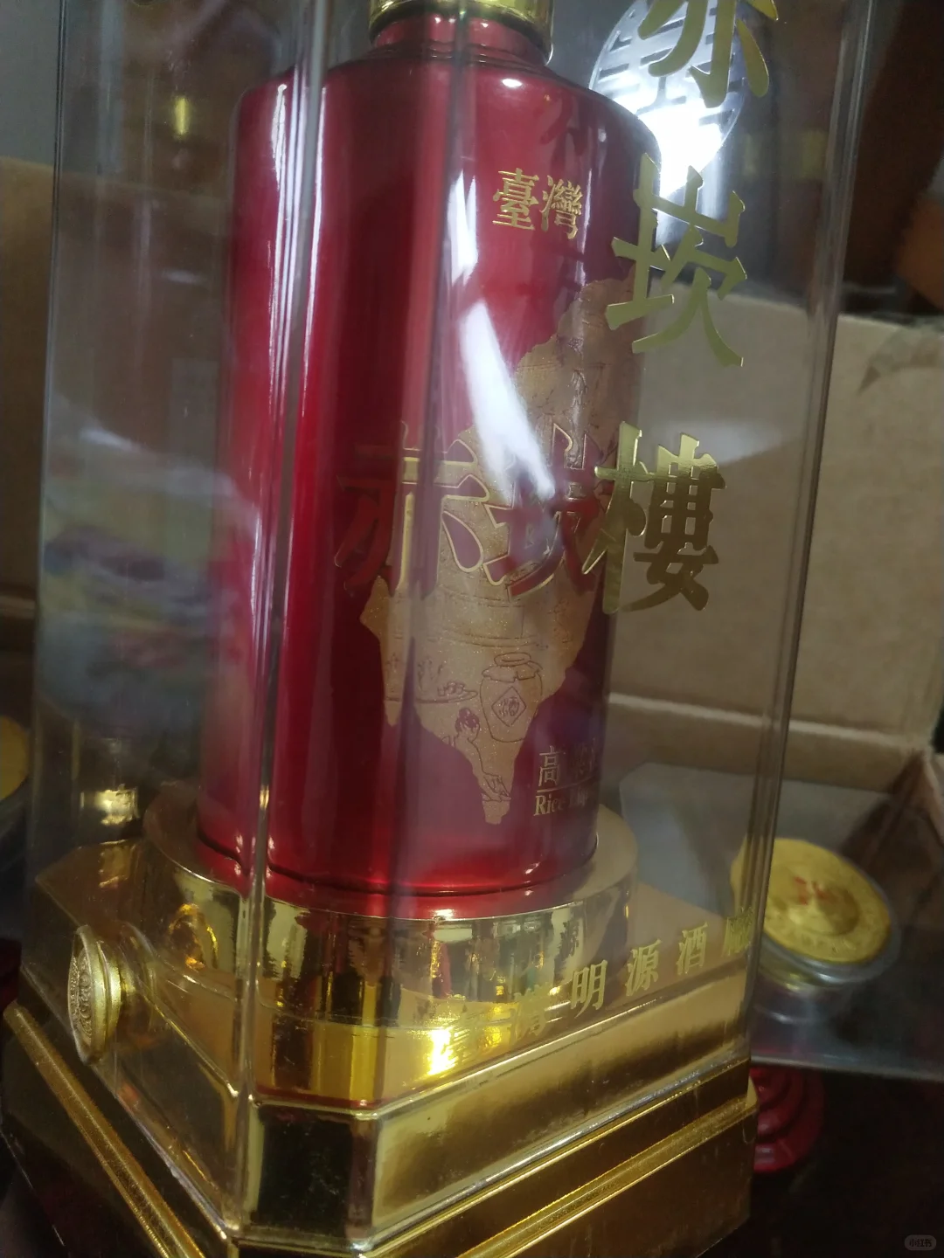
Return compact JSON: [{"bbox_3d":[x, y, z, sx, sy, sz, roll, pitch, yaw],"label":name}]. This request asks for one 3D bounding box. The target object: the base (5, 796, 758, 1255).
[{"bbox_3d":[-0.019,0.076,0.233,0.126,0.077,0.125,-3,13,-40],"label":"base"}]

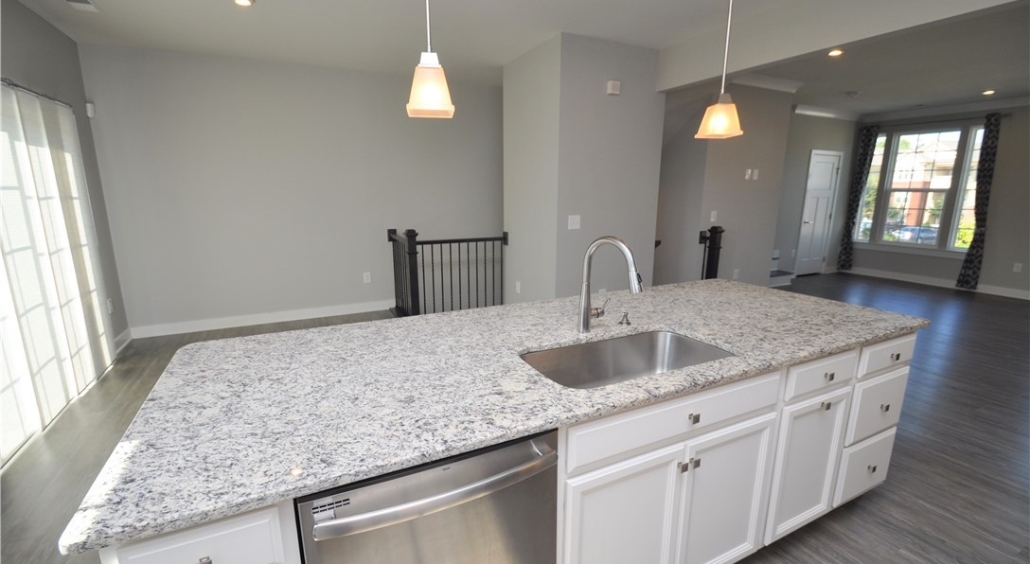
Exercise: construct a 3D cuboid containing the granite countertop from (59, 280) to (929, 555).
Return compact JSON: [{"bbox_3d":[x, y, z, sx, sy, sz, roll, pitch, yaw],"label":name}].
[{"bbox_3d":[0.284,0.223,1.744,2.820,0.034,1.045,-6,13,-25],"label":"granite countertop"}]

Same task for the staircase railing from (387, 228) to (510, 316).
[{"bbox_3d":[-0.802,-0.137,5.121,1.200,1.081,1.000,-6,13,-25],"label":"staircase railing"}]

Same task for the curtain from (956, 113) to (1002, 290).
[{"bbox_3d":[6.771,-1.130,6.239,0.120,2.505,0.280,-6,13,-25],"label":"curtain"}]

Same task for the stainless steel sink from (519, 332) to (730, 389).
[{"bbox_3d":[0.417,0.380,1.597,0.735,0.220,0.410,-6,13,-25],"label":"stainless steel sink"}]

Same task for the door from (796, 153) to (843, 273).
[{"bbox_3d":[5.218,-1.135,7.365,0.830,2.075,0.060,-6,13,-25],"label":"door"}]

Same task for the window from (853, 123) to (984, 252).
[{"bbox_3d":[6.513,-1.467,6.943,0.100,1.950,1.670,-6,13,-25],"label":"window"}]

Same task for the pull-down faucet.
[{"bbox_3d":[0.368,0.025,1.629,0.120,0.402,0.315,-6,13,-25],"label":"pull-down faucet"}]

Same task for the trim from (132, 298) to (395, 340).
[{"bbox_3d":[-2.726,0.403,4.889,2.600,0.125,0.020,-6,13,-25],"label":"trim"}]

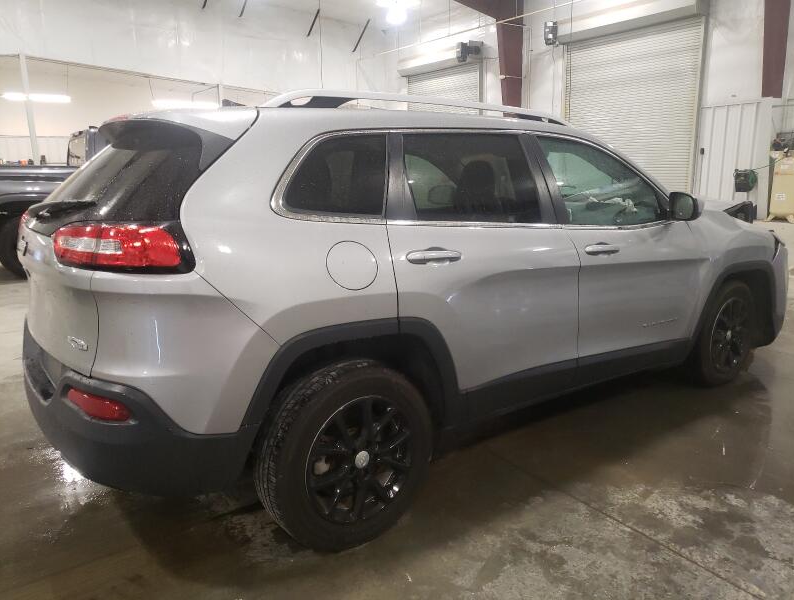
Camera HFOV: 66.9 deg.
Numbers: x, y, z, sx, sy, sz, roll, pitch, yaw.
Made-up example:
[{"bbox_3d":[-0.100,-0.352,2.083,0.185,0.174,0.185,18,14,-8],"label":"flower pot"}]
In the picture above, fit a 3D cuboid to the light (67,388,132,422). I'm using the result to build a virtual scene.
[{"bbox_3d":[-0.903,0.320,1.831,0.235,0.068,0.050,3,12,22],"label":"light"}]

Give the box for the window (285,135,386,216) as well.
[{"bbox_3d":[-0.208,-0.445,2.127,0.480,0.315,0.045,-10,-10,-31],"label":"window"}]

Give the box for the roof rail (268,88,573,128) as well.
[{"bbox_3d":[0.184,-0.803,2.530,1.670,0.090,0.065,-11,15,-35],"label":"roof rail"}]

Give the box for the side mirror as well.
[{"bbox_3d":[1.415,-0.465,2.982,0.130,0.150,0.190,-8,13,-29],"label":"side mirror"}]

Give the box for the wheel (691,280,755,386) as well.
[{"bbox_3d":[2.007,0.202,3.806,0.695,0.695,0.230,-9,14,-35],"label":"wheel"}]

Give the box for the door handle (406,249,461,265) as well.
[{"bbox_3d":[0.143,-0.155,2.237,0.240,0.048,0.050,-5,11,-36],"label":"door handle"}]

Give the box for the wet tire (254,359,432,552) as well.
[{"bbox_3d":[-0.181,0.564,2.265,0.695,0.695,0.230,-9,14,-35],"label":"wet tire"}]

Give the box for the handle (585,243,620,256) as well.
[{"bbox_3d":[0.970,-0.238,2.829,0.235,0.048,0.050,-5,11,-36],"label":"handle"}]

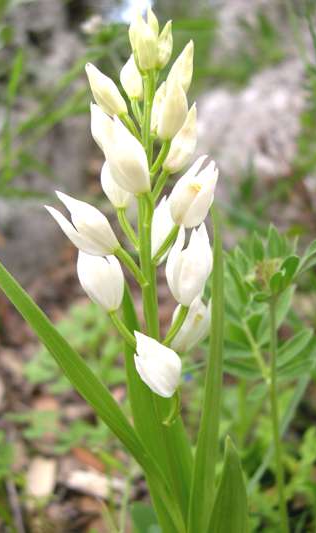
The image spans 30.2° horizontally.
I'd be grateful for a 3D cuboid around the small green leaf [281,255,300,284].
[{"bbox_3d":[0.067,0.003,0.300,0.008,0.018,0.005,30,11,0],"label":"small green leaf"}]

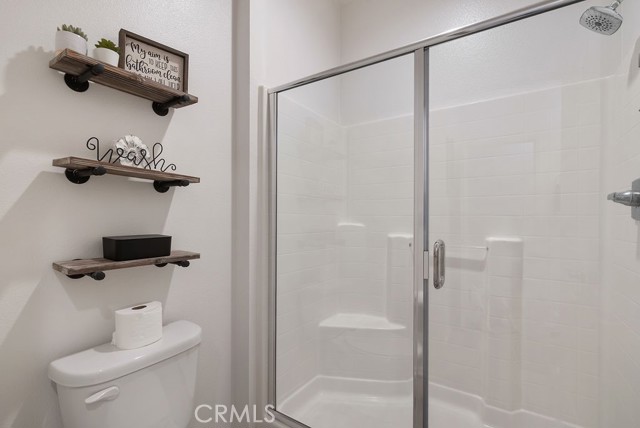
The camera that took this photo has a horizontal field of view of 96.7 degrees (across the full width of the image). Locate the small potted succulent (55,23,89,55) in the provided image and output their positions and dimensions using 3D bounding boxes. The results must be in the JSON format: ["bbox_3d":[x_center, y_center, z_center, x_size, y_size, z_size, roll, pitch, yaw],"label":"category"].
[{"bbox_3d":[-0.767,-0.531,0.880,0.074,0.114,0.074,0,0,34],"label":"small potted succulent"}]

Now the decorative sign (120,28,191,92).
[{"bbox_3d":[-0.629,-0.565,1.100,0.021,0.182,0.233,3,2,44],"label":"decorative sign"}]

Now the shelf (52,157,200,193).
[{"bbox_3d":[-0.668,-0.125,1.033,0.164,0.068,0.414,4,0,34],"label":"shelf"}]

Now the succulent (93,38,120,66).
[{"bbox_3d":[-0.717,-0.532,0.956,0.073,0.115,0.073,0,0,34],"label":"succulent"}]

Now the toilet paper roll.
[{"bbox_3d":[-0.660,0.403,1.044,0.142,0.119,0.142,0,0,0],"label":"toilet paper roll"}]

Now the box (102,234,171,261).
[{"bbox_3d":[-0.673,0.122,1.061,0.094,0.073,0.190,2,0,34],"label":"box"}]

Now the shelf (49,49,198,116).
[{"bbox_3d":[-0.672,-0.441,1.026,0.164,0.068,0.414,3,2,34],"label":"shelf"}]

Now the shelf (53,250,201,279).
[{"bbox_3d":[-0.668,0.184,1.033,0.164,0.064,0.414,2,0,34],"label":"shelf"}]

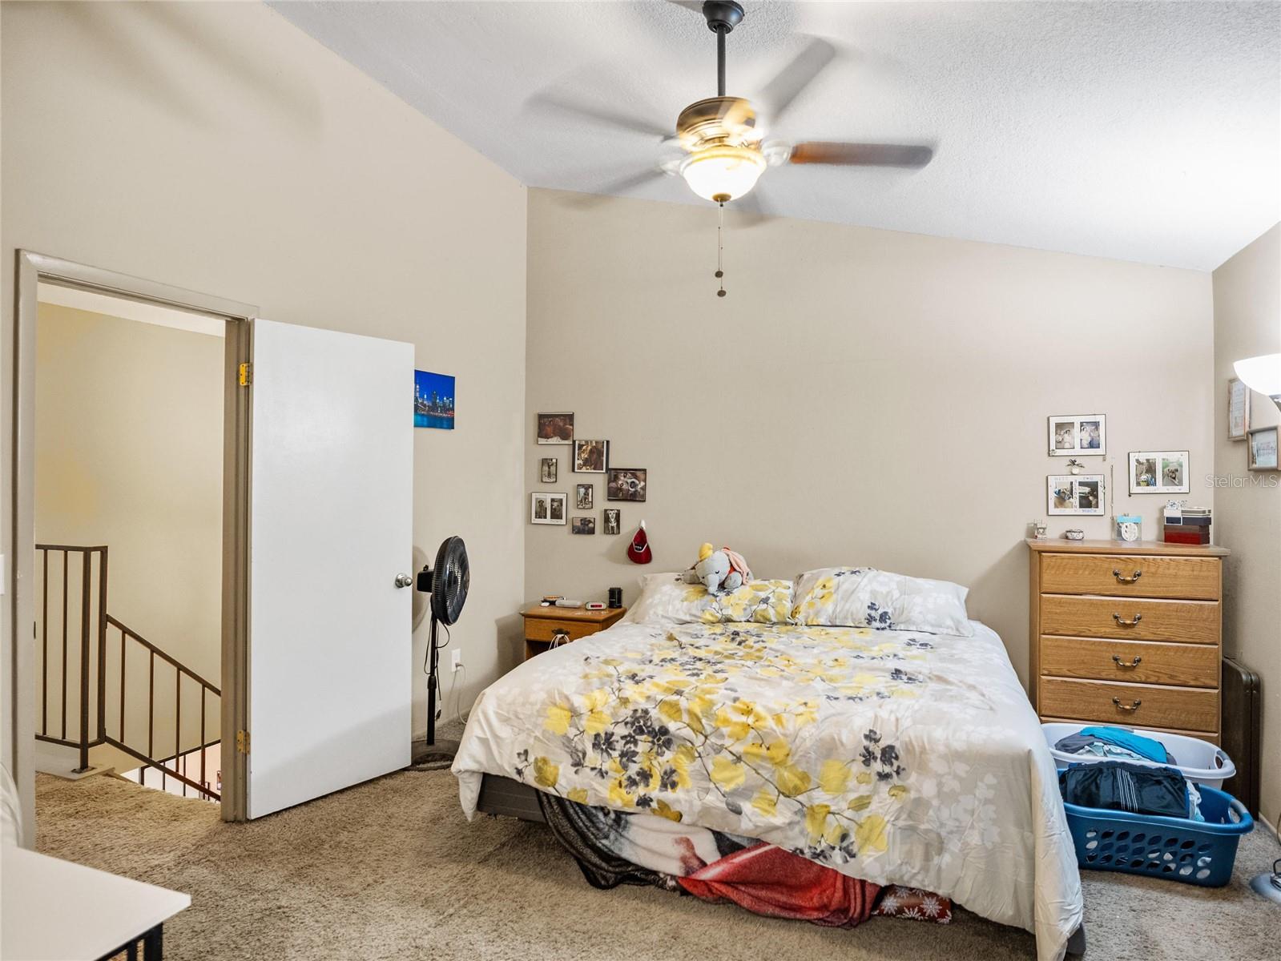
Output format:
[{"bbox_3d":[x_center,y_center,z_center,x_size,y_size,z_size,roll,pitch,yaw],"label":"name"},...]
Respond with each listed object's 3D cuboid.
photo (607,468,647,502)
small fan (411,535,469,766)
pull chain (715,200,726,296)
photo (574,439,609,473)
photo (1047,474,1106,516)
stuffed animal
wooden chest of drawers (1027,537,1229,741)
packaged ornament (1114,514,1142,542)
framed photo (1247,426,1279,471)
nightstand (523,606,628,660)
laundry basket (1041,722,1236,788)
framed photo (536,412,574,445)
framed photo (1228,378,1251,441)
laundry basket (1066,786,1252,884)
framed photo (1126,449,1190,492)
[{"bbox_3d":[-0.082,0.030,4.660,0.258,0.208,0.020,0,0,23],"label":"photo"},{"bbox_3d":[-1.055,0.836,3.740,0.420,1.105,0.450,0,0,-2],"label":"small fan"},{"bbox_3d":[0.248,-0.716,2.290,0.034,0.298,0.030,0,0,0],"label":"pull chain"},{"bbox_3d":[-0.316,-0.151,4.751,0.255,0.214,0.018,0,0,23],"label":"photo"},{"bbox_3d":[2.172,0.074,3.692,0.250,0.206,0.018,0,0,23],"label":"photo"},{"bbox_3d":[0.435,0.490,4.130,0.320,0.265,0.310,0,0,27],"label":"stuffed animal"},{"bbox_3d":[2.236,0.844,3.470,0.750,1.090,0.420,0,0,23],"label":"wooden chest of drawers"},{"bbox_3d":[2.482,0.244,3.758,0.113,0.133,0.030,0,0,22],"label":"packaged ornament"},{"bbox_3d":[2.436,-0.123,2.885,0.025,0.167,0.280,0,0,23],"label":"framed photo"},{"bbox_3d":[-0.389,1.088,4.506,0.545,0.580,0.440,0,0,23],"label":"nightstand"},{"bbox_3d":[1.988,1.220,3.028,0.640,0.270,0.465,0,0,23],"label":"laundry basket"},{"bbox_3d":[-0.557,-0.339,4.854,0.262,0.217,0.018,0,0,23],"label":"framed photo"},{"bbox_3d":[2.537,-0.306,3.134,0.021,0.265,0.210,0,0,23],"label":"framed photo"},{"bbox_3d":[1.815,1.264,2.710,0.630,0.250,0.420,0,0,17],"label":"laundry basket"},{"bbox_3d":[2.492,-0.039,3.557,0.247,0.209,0.018,0,0,23],"label":"framed photo"}]

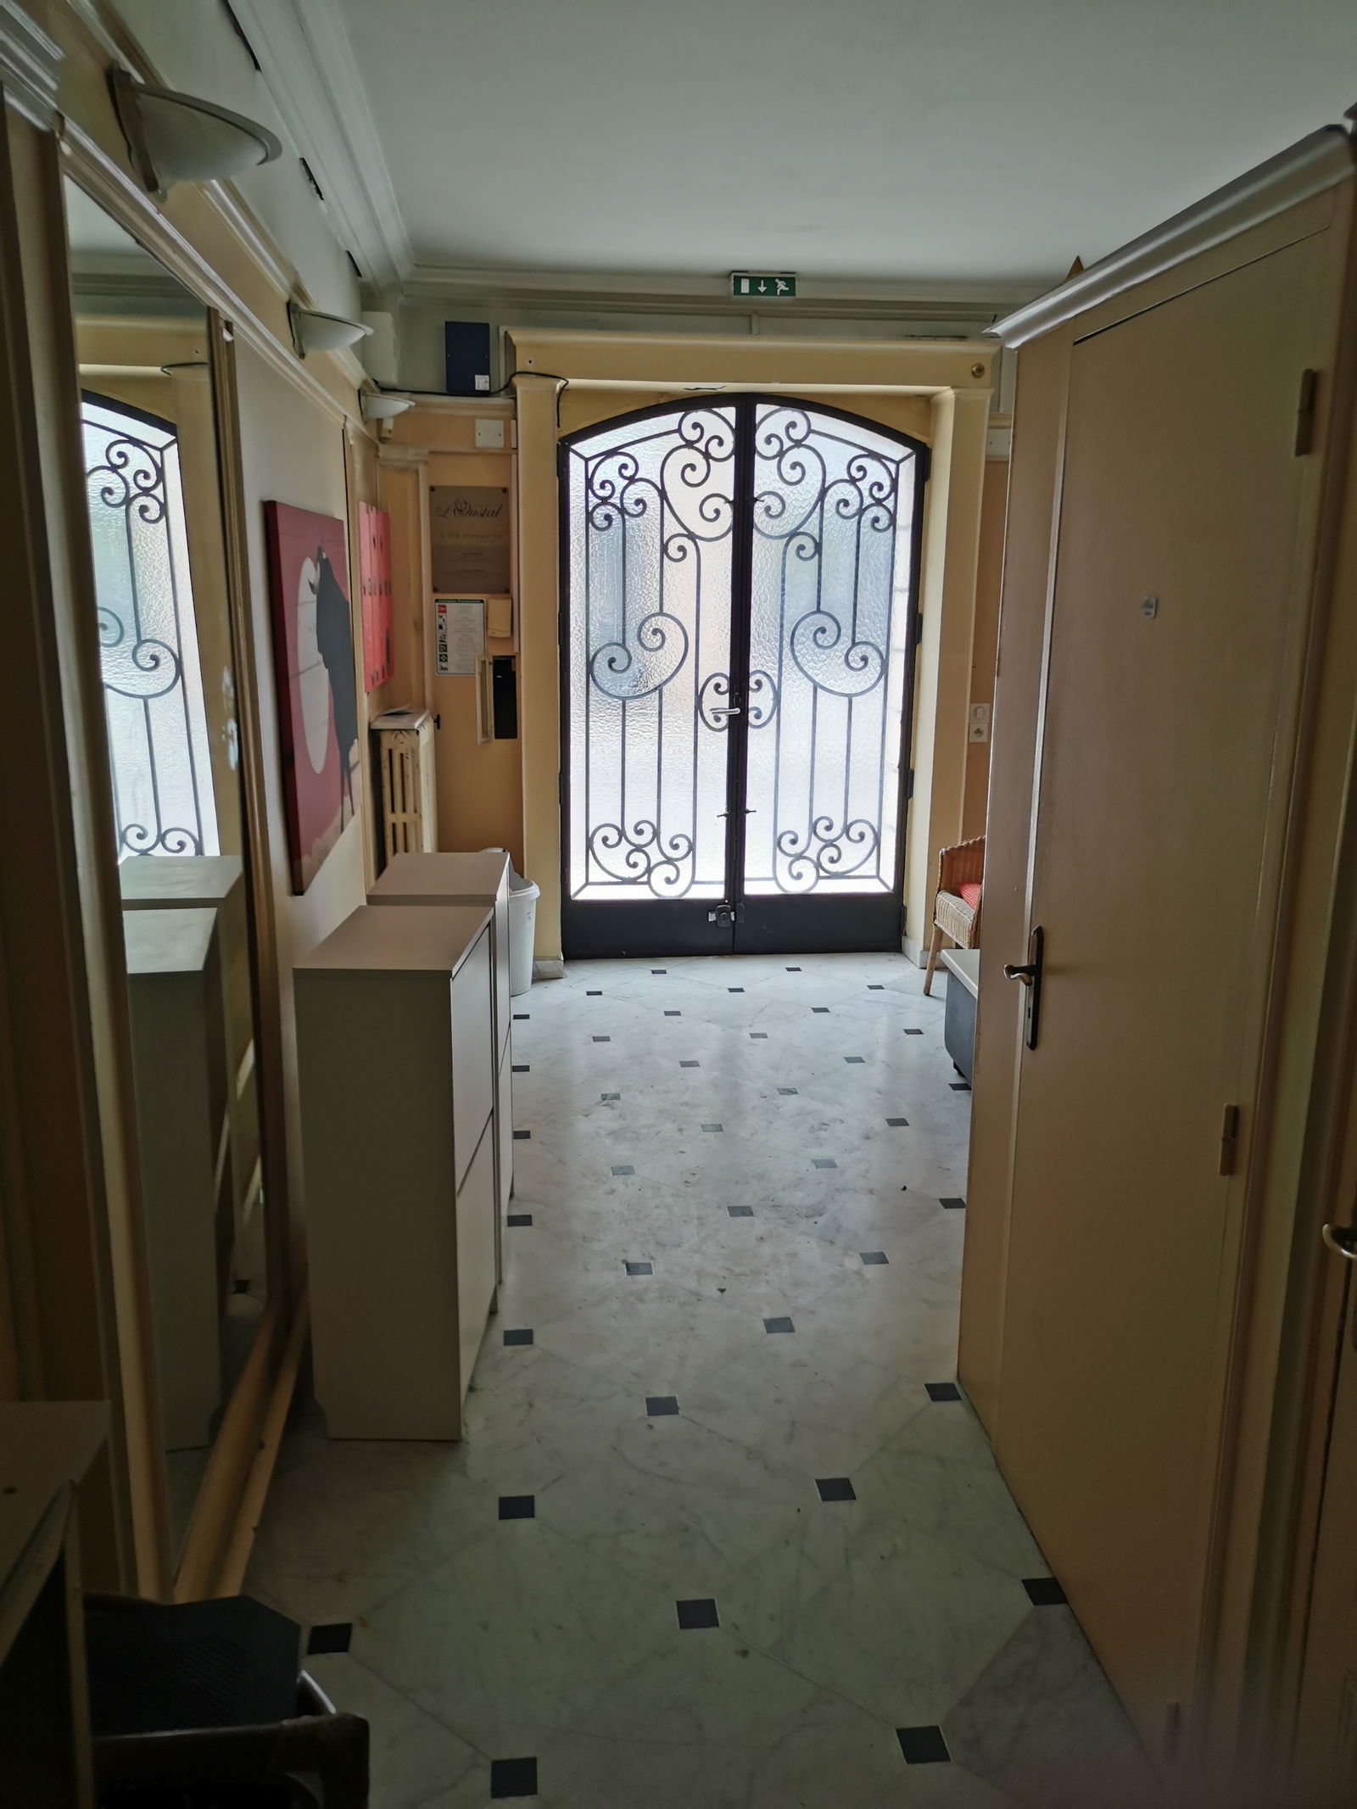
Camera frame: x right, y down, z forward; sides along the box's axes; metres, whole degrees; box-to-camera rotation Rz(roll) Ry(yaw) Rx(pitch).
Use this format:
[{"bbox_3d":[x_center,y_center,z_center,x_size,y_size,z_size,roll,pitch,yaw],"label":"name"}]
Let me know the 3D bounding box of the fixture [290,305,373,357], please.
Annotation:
[{"bbox_3d":[-0.811,-1.351,3.363,0.168,0.105,0.430,-1,13,-7],"label":"fixture"}]

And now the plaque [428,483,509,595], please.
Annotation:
[{"bbox_3d":[-0.820,-1.436,5.586,0.300,0.400,0.020,-1,13,-6],"label":"plaque"}]

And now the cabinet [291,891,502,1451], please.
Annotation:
[{"bbox_3d":[-0.539,0.513,2.834,0.280,0.930,0.490,1,13,1],"label":"cabinet"}]

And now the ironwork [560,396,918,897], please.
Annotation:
[{"bbox_3d":[0.272,-1.014,5.924,1.500,2.120,0.050,-1,13,-6],"label":"ironwork"}]

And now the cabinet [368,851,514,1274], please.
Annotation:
[{"bbox_3d":[-0.564,0.374,3.444,0.280,0.930,0.490,0,13,-3],"label":"cabinet"}]

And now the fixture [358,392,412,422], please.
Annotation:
[{"bbox_3d":[-1.000,-1.711,4.897,0.168,0.105,0.430,-1,13,-7],"label":"fixture"}]

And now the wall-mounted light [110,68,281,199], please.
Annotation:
[{"bbox_3d":[-0.636,-1.028,1.949,0.168,0.105,0.430,-1,13,-7],"label":"wall-mounted light"}]

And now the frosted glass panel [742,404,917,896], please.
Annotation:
[{"bbox_3d":[0.632,-1.034,5.958,0.750,2.060,0.040,-1,13,-6],"label":"frosted glass panel"}]

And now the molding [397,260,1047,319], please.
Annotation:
[{"bbox_3d":[0.204,-2.337,5.428,2.700,0.130,0.150,-1,13,-6],"label":"molding"}]

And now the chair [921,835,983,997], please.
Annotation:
[{"bbox_3d":[1.309,0.042,5.314,0.570,0.780,0.570,-2,13,-9],"label":"chair"}]

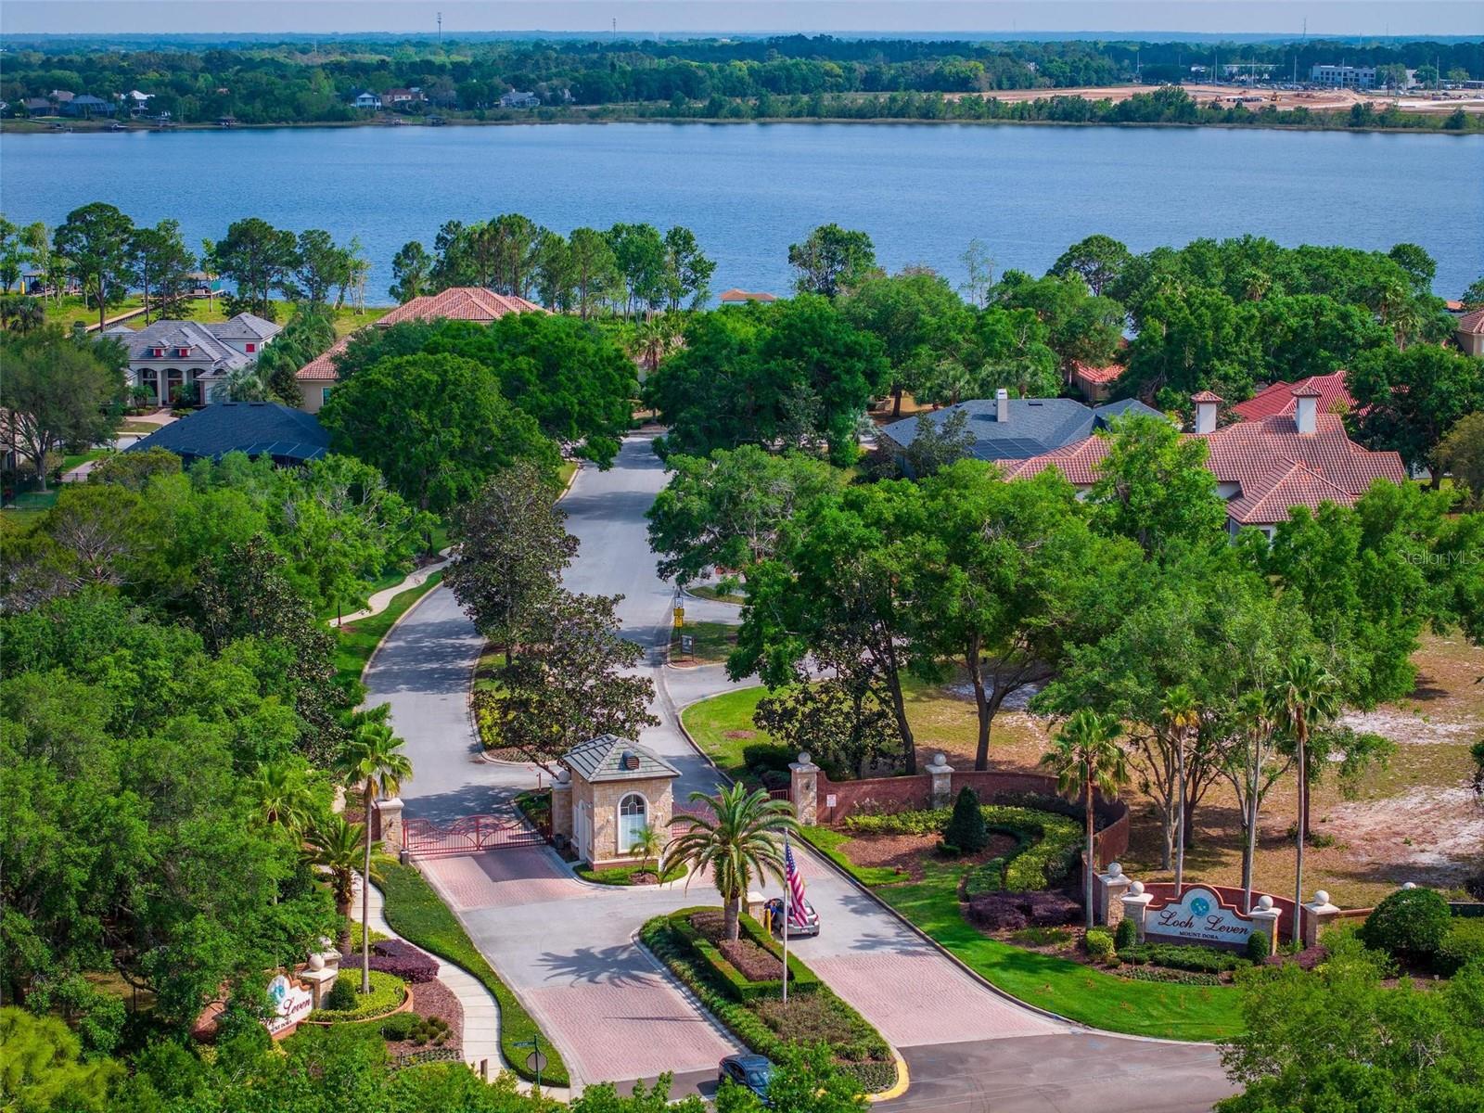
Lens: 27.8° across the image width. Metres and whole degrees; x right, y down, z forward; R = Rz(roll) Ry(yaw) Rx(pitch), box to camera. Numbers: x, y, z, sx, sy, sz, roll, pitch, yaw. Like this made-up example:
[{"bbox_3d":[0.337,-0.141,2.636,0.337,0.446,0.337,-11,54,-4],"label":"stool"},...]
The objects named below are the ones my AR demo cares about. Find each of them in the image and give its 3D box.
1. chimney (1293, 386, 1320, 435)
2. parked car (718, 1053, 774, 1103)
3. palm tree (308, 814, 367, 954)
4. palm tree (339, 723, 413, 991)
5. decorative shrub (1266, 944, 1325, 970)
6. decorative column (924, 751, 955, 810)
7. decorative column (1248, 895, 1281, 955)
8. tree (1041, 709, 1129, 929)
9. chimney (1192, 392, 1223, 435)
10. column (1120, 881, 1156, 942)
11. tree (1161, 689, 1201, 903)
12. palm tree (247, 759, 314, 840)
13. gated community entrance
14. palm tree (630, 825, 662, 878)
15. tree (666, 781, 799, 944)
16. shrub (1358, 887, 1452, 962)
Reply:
[{"bbox_3d":[45.390,-11.865,241.321,2.050,3.700,2.050,0,10,0],"label":"chimney"},{"bbox_3d":[0.644,20.043,114.907,1.840,1.490,4.650,-5,11,-25],"label":"parked car"},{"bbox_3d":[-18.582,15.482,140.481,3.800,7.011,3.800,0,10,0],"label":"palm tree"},{"bbox_3d":[-16.165,13.233,131.133,3.400,12.280,3.400,-2,10,-10],"label":"palm tree"},{"bbox_3d":[25.329,18.387,137.156,2.700,0.800,1.300,3,10,15],"label":"decorative shrub"},{"bbox_3d":[11.041,12.561,167.112,1.350,3.455,1.350,-2,10,-10],"label":"decorative column"},{"bbox_3d":[23.161,16.272,132.993,1.220,2.650,1.220,4,11,20],"label":"decorative column"},{"bbox_3d":[15.643,12.015,135.688,3.800,10.100,3.800,0,10,0],"label":"tree"},{"bbox_3d":[37.538,-11.500,242.000,2.150,3.600,2.100,0,10,-2],"label":"chimney"},{"bbox_3d":[18.924,16.951,143.646,1.280,2.923,1.280,4,11,23],"label":"column"},{"bbox_3d":[21.262,11.910,145.317,2.000,12.275,2.000,0,10,0],"label":"tree"},{"bbox_3d":[-19.242,13.731,125.360,3.100,10.300,3.100,0,10,0],"label":"palm tree"},{"bbox_3d":[-11.299,12.668,157.121,15.900,6.700,6.500,-3,10,-17],"label":"gated community entrance"},{"bbox_3d":[-4.692,14.218,145.237,1.550,2.450,1.550,0,10,0],"label":"palm tree"},{"bbox_3d":[-0.363,13.834,133.431,5.700,7.300,5.700,0,10,0],"label":"tree"},{"bbox_3d":[31.169,17.223,141.126,4.300,3.258,4.200,0,10,0],"label":"shrub"}]

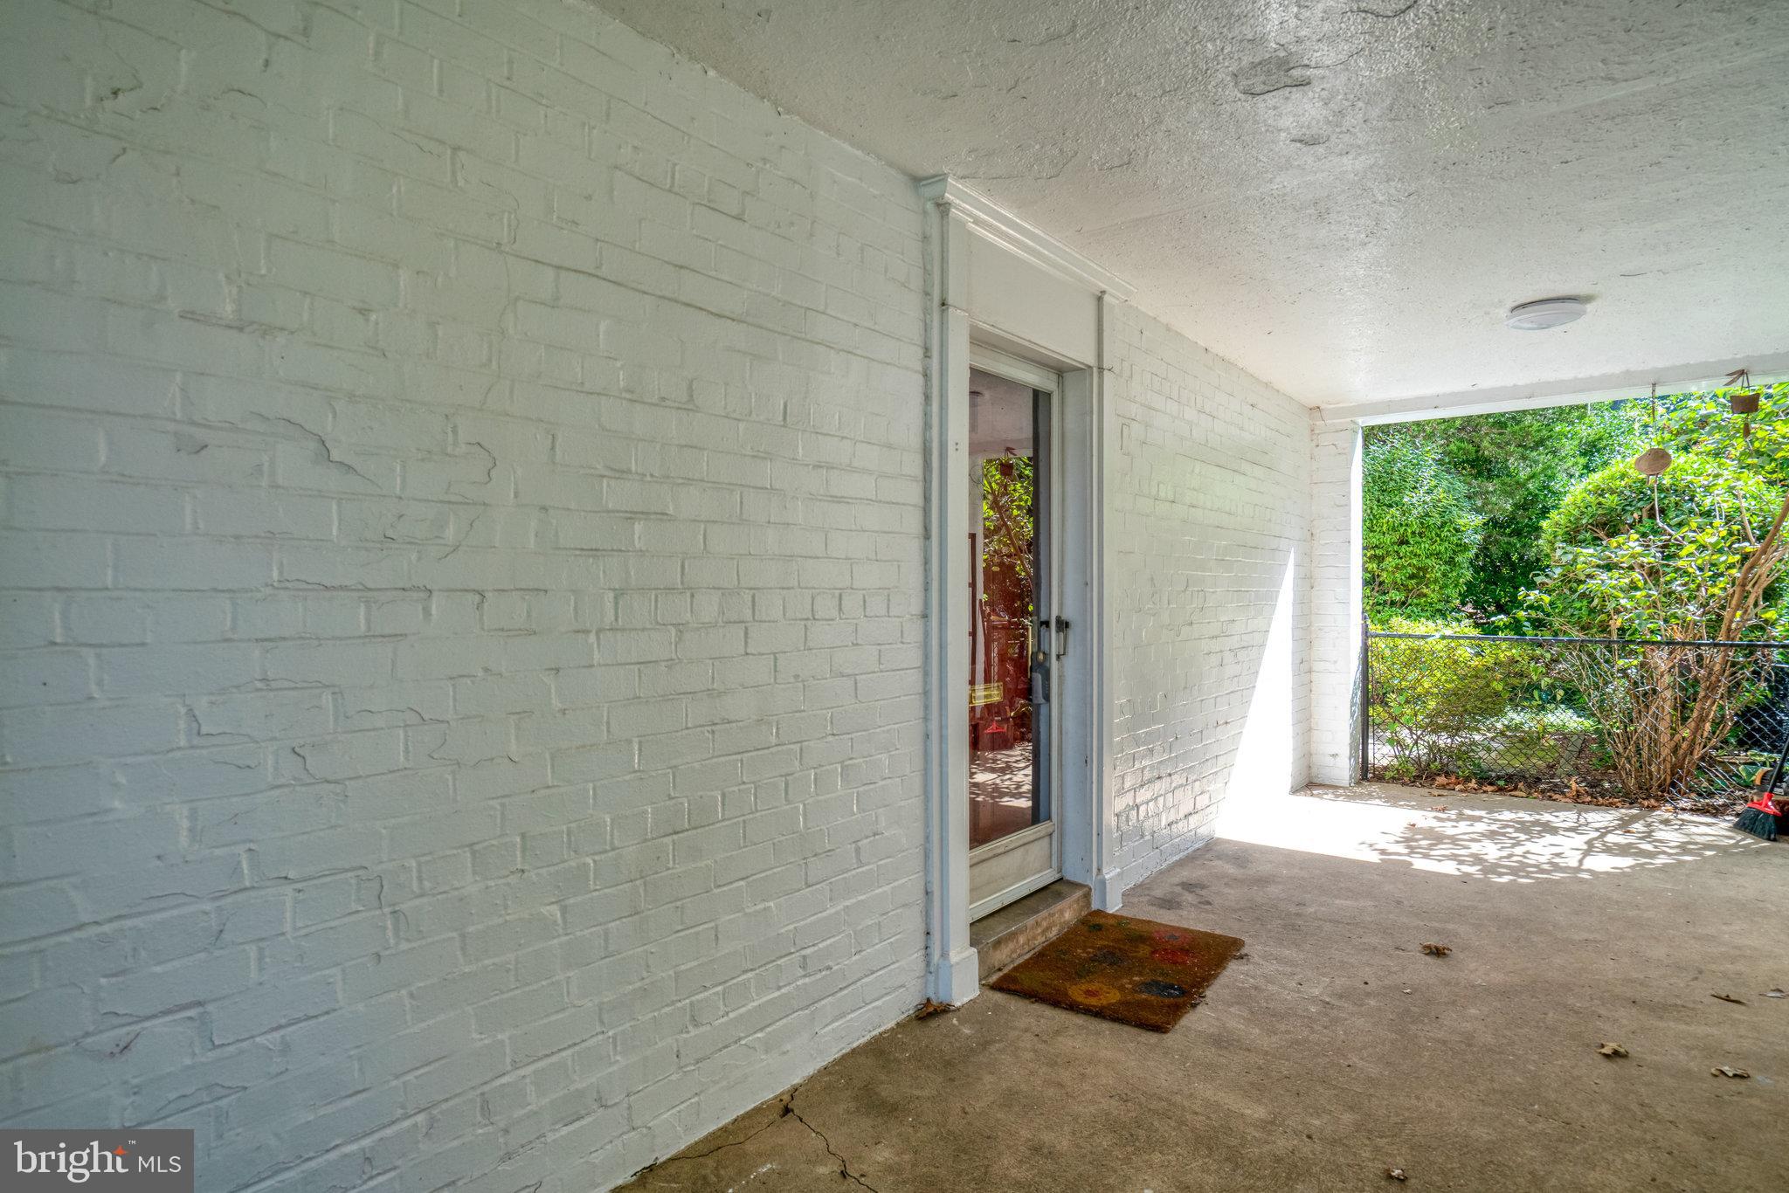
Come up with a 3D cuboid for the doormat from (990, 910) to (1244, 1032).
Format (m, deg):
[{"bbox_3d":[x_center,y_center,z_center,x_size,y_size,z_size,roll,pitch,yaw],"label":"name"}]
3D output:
[{"bbox_3d":[0.799,1.253,3.086,0.560,0.020,0.835,0,0,34],"label":"doormat"}]

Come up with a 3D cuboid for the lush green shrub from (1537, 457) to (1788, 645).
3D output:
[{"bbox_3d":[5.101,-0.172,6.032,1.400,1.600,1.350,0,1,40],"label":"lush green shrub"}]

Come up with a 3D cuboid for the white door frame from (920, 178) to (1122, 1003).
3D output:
[{"bbox_3d":[0.488,0.013,3.206,0.210,2.500,1.255,0,1,40],"label":"white door frame"}]

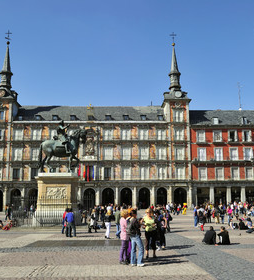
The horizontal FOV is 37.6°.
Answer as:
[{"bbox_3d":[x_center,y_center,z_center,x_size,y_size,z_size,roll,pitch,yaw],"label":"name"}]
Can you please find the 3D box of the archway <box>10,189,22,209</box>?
[{"bbox_3d":[-21.495,11.567,72.680,2.270,4.640,0.900,0,-9,-2],"label":"archway"}]

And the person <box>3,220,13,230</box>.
[{"bbox_3d":[-8.396,5.971,26.503,0.850,0.720,0.520,4,-10,-25],"label":"person"}]

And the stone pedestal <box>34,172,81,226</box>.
[{"bbox_3d":[-5.018,4.322,26.959,3.300,3.660,2.400,0,-9,-2],"label":"stone pedestal"}]

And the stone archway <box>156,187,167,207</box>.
[{"bbox_3d":[6.890,11.579,73.685,2.370,4.600,0.900,0,-9,-2],"label":"stone archway"}]

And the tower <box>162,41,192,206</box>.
[{"bbox_3d":[10.675,-4.482,79.689,5.720,38.290,6.300,0,-9,-1],"label":"tower"}]

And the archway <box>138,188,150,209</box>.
[{"bbox_3d":[3.405,11.561,73.565,2.400,4.600,0.900,0,-9,-2],"label":"archway"}]

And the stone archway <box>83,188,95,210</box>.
[{"bbox_3d":[-7.407,11.857,74.430,2.510,4.480,1.000,0,-9,-1],"label":"stone archway"}]

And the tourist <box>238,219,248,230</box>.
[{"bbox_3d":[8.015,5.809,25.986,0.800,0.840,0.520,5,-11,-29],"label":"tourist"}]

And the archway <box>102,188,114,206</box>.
[{"bbox_3d":[-3.743,11.861,74.505,2.510,4.470,1.000,0,-9,-1],"label":"archway"}]

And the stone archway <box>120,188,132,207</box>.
[{"bbox_3d":[-0.128,11.541,73.442,2.390,4.590,0.900,0,-9,-2],"label":"stone archway"}]

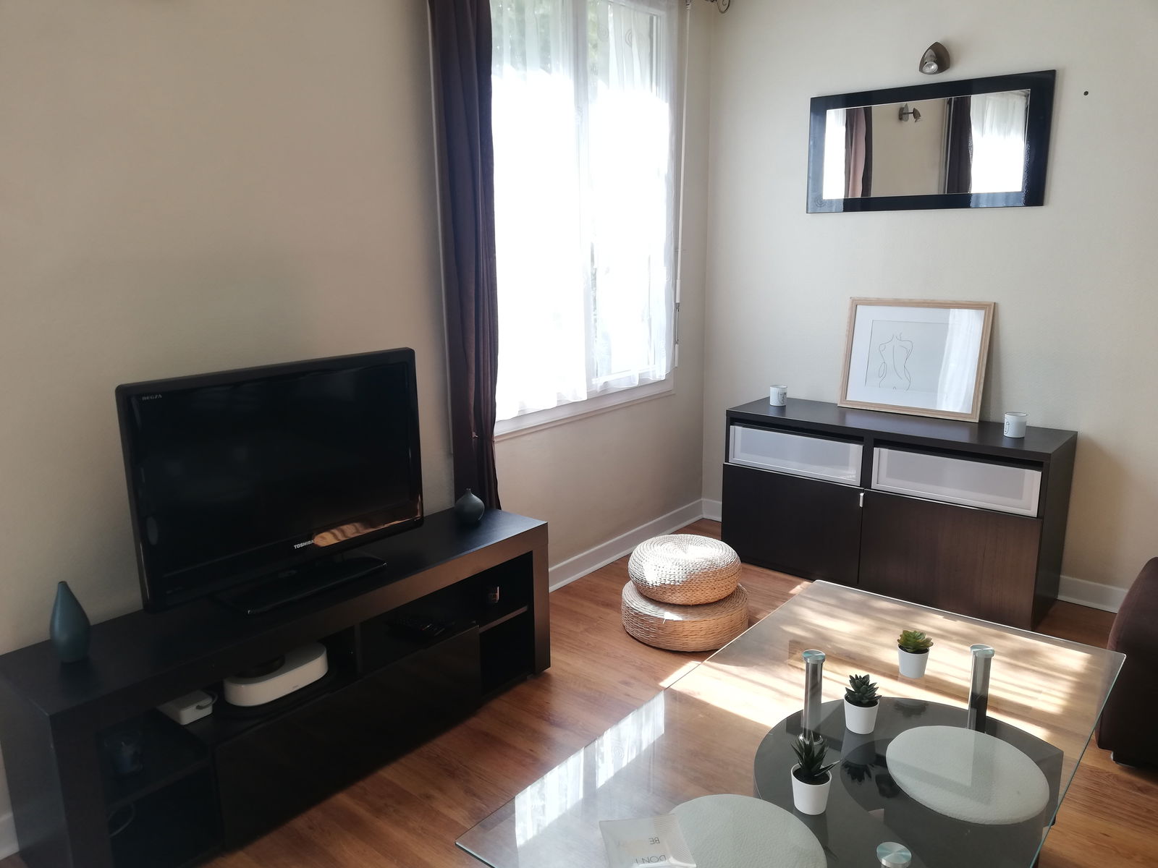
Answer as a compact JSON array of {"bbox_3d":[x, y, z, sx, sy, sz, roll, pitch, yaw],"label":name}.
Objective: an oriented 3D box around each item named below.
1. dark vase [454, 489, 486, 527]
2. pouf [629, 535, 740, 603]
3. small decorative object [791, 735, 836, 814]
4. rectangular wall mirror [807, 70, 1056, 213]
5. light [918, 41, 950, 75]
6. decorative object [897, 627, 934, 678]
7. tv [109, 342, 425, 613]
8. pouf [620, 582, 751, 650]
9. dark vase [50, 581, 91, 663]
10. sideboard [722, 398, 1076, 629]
[{"bbox_3d":[-0.337,0.223,2.653,0.095,0.110,0.095,-1,13,0],"label":"dark vase"},{"bbox_3d":[0.362,0.458,2.974,0.386,0.180,0.386,-1,13,0],"label":"pouf"},{"bbox_3d":[0.383,0.553,1.413,0.075,0.120,0.074,-1,13,0],"label":"small decorative object"},{"bbox_3d":[1.272,-1.064,3.244,0.877,0.442,0.025,10,17,39],"label":"rectangular wall mirror"},{"bbox_3d":[1.265,-1.345,3.110,0.110,0.115,0.130,10,17,39],"label":"light"},{"bbox_3d":[0.711,0.463,1.836,0.072,0.093,0.072,10,17,39],"label":"decorative object"},{"bbox_3d":[-0.728,0.098,2.215,0.200,0.564,0.800,11,17,40],"label":"tv"},{"bbox_3d":[0.370,0.608,3.033,0.438,0.147,0.438,-1,13,0],"label":"pouf"},{"bbox_3d":[-1.078,0.393,1.835,0.078,0.175,0.078,10,17,39],"label":"dark vase"},{"bbox_3d":[1.187,0.259,3.394,1.200,0.638,0.400,10,17,39],"label":"sideboard"}]

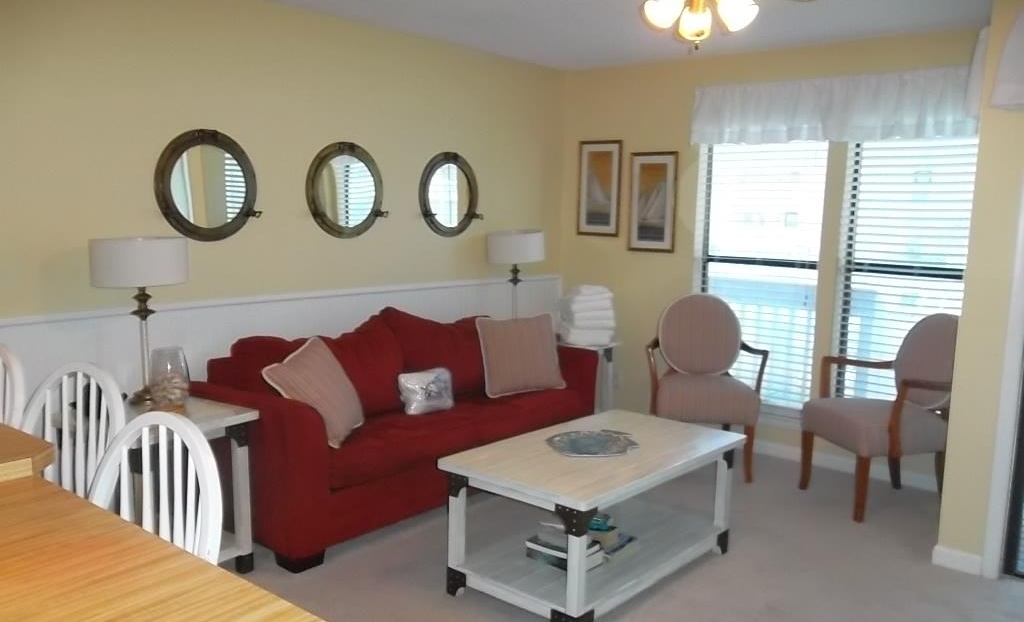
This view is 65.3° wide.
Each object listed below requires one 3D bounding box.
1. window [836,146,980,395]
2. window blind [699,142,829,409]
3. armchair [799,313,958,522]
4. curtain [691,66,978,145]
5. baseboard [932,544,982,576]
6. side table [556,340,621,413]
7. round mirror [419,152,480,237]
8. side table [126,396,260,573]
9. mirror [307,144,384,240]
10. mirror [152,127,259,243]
[{"bbox_3d":[2.042,-0.181,4.198,0.643,1.616,0.064,8,10,42],"label":"window"},{"bbox_3d":[1.433,-0.271,4.768,0.808,1.614,0.100,8,10,42],"label":"window blind"},{"bbox_3d":[1.873,0.488,3.974,0.658,0.955,0.643,0,8,-12],"label":"armchair"},{"bbox_3d":[1.728,-1.111,4.405,1.600,0.365,0.100,8,10,41],"label":"curtain"},{"bbox_3d":[1.824,1.022,3.271,0.177,0.076,0.017,8,10,42],"label":"baseboard"},{"bbox_3d":[0.289,0.502,4.840,0.536,0.625,0.472,8,10,42],"label":"side table"},{"bbox_3d":[-0.377,-0.711,4.884,0.055,0.515,0.515,8,10,41],"label":"round mirror"},{"bbox_3d":[-1.334,0.695,3.058,0.536,0.625,0.493,7,9,36],"label":"side table"},{"bbox_3d":[-0.889,-0.653,4.298,0.055,0.515,0.515,8,10,41],"label":"mirror"},{"bbox_3d":[-1.418,-0.583,3.731,0.057,0.515,0.508,8,10,42],"label":"mirror"}]

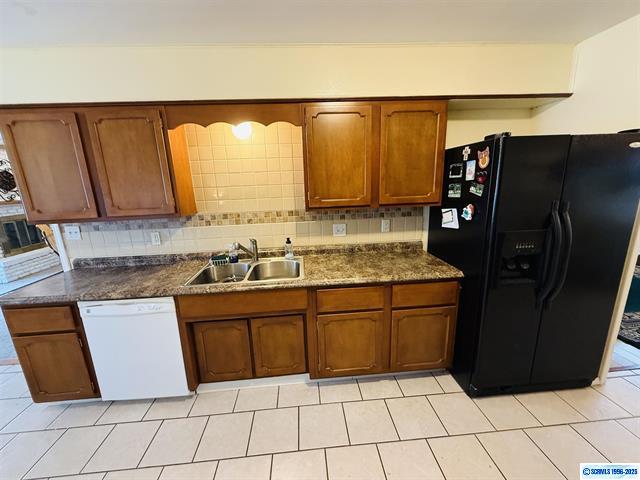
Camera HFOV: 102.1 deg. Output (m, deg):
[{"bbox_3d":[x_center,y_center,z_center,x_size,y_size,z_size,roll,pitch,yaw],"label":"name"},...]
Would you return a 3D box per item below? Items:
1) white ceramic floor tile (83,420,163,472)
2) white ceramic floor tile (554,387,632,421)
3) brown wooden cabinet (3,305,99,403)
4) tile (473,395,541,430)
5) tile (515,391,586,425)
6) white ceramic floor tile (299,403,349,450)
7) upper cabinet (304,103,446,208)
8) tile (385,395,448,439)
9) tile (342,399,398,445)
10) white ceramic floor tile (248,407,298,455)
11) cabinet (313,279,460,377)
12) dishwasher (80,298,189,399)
[{"bbox_3d":[-1.215,1.288,1.625,0.308,0.010,0.311,-3,12,-4],"label":"white ceramic floor tile"},{"bbox_3d":[1.844,1.114,1.798,0.305,0.012,0.309,-3,13,-4],"label":"white ceramic floor tile"},{"bbox_3d":[-1.803,0.705,2.024,0.450,0.737,0.625,-3,13,-4],"label":"brown wooden cabinet"},{"bbox_3d":[1.256,1.162,1.786,0.308,0.010,0.311,-3,12,-4],"label":"tile"},{"bbox_3d":[1.540,1.129,1.778,0.305,0.012,0.309,-3,13,-4],"label":"tile"},{"bbox_3d":[0.020,1.225,1.705,0.308,0.010,0.311,-3,12,-4],"label":"white ceramic floor tile"},{"bbox_3d":[0.398,-0.638,2.050,1.060,0.749,0.320,-3,13,-4],"label":"upper cabinet"},{"bbox_3d":[0.638,1.193,1.746,0.308,0.010,0.311,-3,12,-4],"label":"tile"},{"bbox_3d":[0.329,1.209,1.726,0.308,0.010,0.311,-3,12,-4],"label":"tile"},{"bbox_3d":[-0.289,1.240,1.685,0.308,0.010,0.311,-3,12,-4],"label":"white ceramic floor tile"},{"bbox_3d":[0.443,0.593,2.170,1.066,0.737,0.625,-3,13,-4],"label":"cabinet"},{"bbox_3d":[-1.284,0.748,2.106,0.605,0.848,0.600,-3,12,-4],"label":"dishwasher"}]

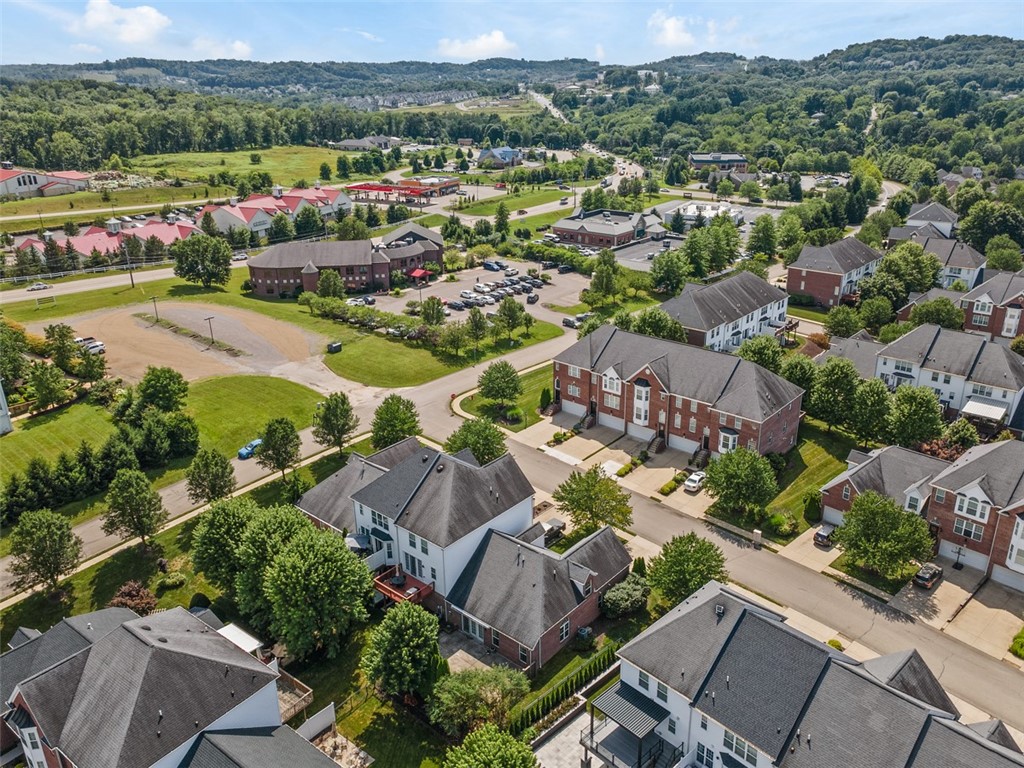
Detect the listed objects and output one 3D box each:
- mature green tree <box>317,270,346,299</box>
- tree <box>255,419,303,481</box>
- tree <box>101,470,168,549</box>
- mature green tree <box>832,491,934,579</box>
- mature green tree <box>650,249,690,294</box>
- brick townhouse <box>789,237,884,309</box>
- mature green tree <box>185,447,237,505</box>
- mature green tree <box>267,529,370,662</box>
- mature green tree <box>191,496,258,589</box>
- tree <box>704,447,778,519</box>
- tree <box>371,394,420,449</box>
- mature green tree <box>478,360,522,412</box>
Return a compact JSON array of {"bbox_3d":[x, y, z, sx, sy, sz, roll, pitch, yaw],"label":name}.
[{"bbox_3d":[-49.596,-27.303,194.290,7.637,8.514,7.637,-1,20,0],"label":"mature green tree"},{"bbox_3d":[-31.708,9.095,97.349,6.200,9.800,6.200,-1,21,0],"label":"tree"},{"bbox_3d":[-45.770,15.410,86.750,7.040,10.730,7.040,-1,21,0],"label":"tree"},{"bbox_3d":[41.812,17.576,80.459,10.400,10.700,10.400,-1,21,0],"label":"mature green tree"},{"bbox_3d":[43.100,-30.340,192.930,11.200,12.600,11.200,4,22,12],"label":"mature green tree"},{"bbox_3d":[91.720,-33.040,201.240,15.500,14.600,30.500,19,28,40],"label":"brick townhouse"},{"bbox_3d":[-36.716,11.855,87.187,6.246,8.622,6.246,-1,20,0],"label":"mature green tree"},{"bbox_3d":[-17.469,19.549,64.739,9.700,13.800,9.700,-1,21,0],"label":"mature green tree"},{"bbox_3d":[-29.257,16.735,73.669,7.462,10.605,7.462,-1,20,0],"label":"mature green tree"},{"bbox_3d":[27.828,12.034,86.444,8.809,8.757,8.809,-1,20,0],"label":"tree"},{"bbox_3d":[-17.070,5.850,104.460,7.270,8.740,7.270,-1,21,0],"label":"tree"},{"bbox_3d":[-1.876,0.323,116.814,7.300,8.600,7.300,-1,21,0],"label":"mature green tree"}]

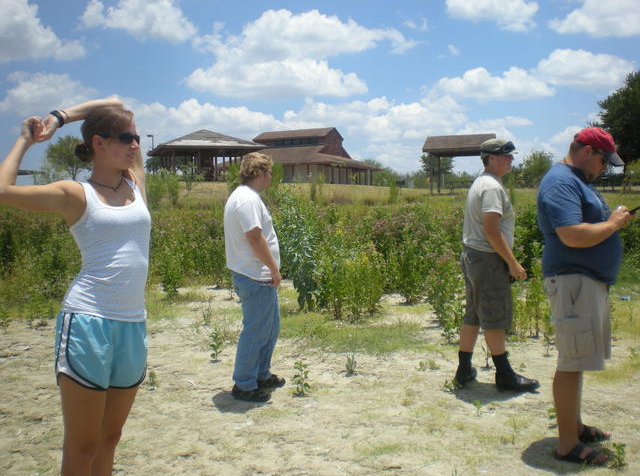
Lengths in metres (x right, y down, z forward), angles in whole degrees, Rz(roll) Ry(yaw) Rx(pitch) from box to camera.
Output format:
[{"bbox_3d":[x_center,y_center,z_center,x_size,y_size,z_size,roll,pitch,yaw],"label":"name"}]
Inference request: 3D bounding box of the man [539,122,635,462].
[{"bbox_3d":[1.462,0.295,3.898,0.550,1.790,0.580,1,4,10],"label":"man"}]

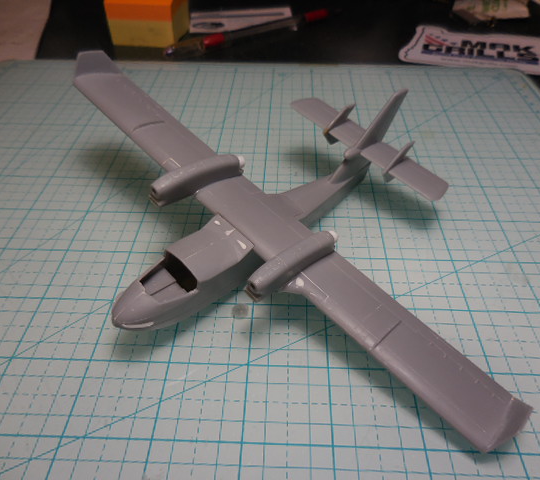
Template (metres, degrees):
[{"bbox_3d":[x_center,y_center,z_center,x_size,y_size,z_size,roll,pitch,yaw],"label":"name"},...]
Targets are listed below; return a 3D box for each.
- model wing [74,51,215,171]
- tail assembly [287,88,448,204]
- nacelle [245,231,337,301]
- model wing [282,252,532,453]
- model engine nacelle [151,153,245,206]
[{"bbox_3d":[-0.048,-0.052,0.185,0.072,0.012,0.025,41,46,20],"label":"model wing"},{"bbox_3d":[0.044,-0.047,0.197,0.077,0.032,0.030,41,46,20],"label":"tail assembly"},{"bbox_3d":[0.009,0.006,0.152,0.010,0.011,0.044,41,46,20],"label":"nacelle"},{"bbox_3d":[0.043,0.029,0.141,0.072,0.012,0.025,41,46,20],"label":"model wing"},{"bbox_3d":[-0.024,-0.023,0.168,0.010,0.011,0.044,41,46,20],"label":"model engine nacelle"}]

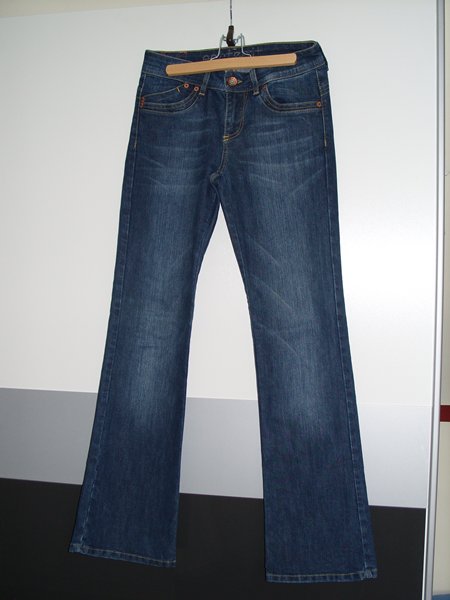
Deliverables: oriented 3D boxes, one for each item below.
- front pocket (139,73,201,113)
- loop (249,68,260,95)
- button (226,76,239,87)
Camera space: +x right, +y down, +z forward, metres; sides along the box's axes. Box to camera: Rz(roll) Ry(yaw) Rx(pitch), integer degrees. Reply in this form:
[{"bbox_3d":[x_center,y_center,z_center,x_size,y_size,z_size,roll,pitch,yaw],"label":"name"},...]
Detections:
[{"bbox_3d":[-0.111,-0.415,1.492,0.125,0.080,0.020,1,3,15],"label":"front pocket"},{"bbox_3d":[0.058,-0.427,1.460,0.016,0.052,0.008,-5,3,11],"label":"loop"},{"bbox_3d":[0.015,-0.429,1.463,0.021,0.019,0.008,1,3,11],"label":"button"}]

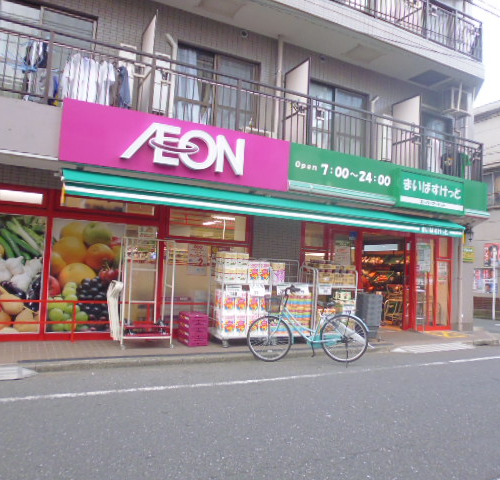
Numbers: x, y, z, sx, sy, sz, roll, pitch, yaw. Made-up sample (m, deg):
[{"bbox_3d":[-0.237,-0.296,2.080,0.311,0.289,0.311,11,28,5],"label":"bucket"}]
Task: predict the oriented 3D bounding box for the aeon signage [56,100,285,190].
[{"bbox_3d":[-0.966,-1.343,6.716,3.490,0.845,0.160,5,-5,-26],"label":"aeon signage"}]

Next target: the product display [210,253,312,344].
[{"bbox_3d":[0.192,0.974,7.363,1.640,1.450,0.620,5,-5,-26],"label":"product display"}]

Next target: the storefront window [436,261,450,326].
[{"bbox_3d":[4.416,1.233,10.172,0.400,1.490,0.080,5,-5,-26],"label":"storefront window"}]

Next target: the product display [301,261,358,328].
[{"bbox_3d":[1.377,1.086,7.911,0.920,1.410,0.600,5,-5,-26],"label":"product display"}]

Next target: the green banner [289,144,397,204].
[{"bbox_3d":[1.719,-1.168,8.056,2.350,0.750,0.110,5,-5,-26],"label":"green banner"}]

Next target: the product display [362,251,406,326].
[{"bbox_3d":[3.769,1.234,11.839,0.750,1.850,1.750,5,-5,-26],"label":"product display"}]

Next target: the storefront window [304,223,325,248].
[{"bbox_3d":[1.274,-0.089,8.722,0.450,0.460,0.070,5,-5,-26],"label":"storefront window"}]

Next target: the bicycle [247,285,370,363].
[{"bbox_3d":[0.851,1.208,6.340,1.730,1.060,0.550,2,-5,0],"label":"bicycle"}]

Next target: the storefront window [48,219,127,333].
[{"bbox_3d":[-2.494,0.563,6.850,1.160,1.730,0.080,5,-5,-26],"label":"storefront window"}]

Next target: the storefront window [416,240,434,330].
[{"bbox_3d":[3.930,0.990,9.950,0.540,2.000,0.080,5,-5,-26],"label":"storefront window"}]

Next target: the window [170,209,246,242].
[{"bbox_3d":[-0.707,-0.245,7.767,1.420,0.460,0.080,5,-5,-26],"label":"window"}]

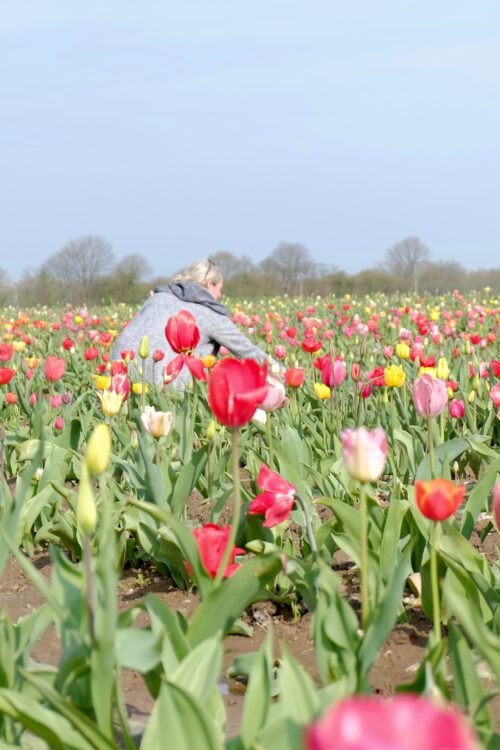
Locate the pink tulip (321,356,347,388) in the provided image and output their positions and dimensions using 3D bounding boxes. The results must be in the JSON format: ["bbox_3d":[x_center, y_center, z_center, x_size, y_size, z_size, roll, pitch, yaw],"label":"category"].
[{"bbox_3d":[0.230,-0.005,4.250,0.066,0.080,0.063,0,3,0],"label":"pink tulip"}]

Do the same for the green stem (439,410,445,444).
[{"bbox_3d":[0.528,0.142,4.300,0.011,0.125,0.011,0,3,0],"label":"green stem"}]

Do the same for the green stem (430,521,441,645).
[{"bbox_3d":[0.289,0.325,2.420,0.011,0.195,0.011,-2,3,0],"label":"green stem"}]

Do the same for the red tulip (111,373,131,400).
[{"bbox_3d":[-0.345,0.034,4.200,0.052,0.071,0.052,0,3,0],"label":"red tulip"}]

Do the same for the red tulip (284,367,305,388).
[{"bbox_3d":[0.126,0.007,4.400,0.055,0.060,0.055,0,3,0],"label":"red tulip"}]

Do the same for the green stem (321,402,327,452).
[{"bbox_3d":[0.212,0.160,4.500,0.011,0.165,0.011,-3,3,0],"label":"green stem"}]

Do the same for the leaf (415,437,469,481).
[{"bbox_3d":[0.405,0.185,3.300,0.115,0.110,0.080,0,3,0],"label":"leaf"}]

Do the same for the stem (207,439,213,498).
[{"bbox_3d":[-0.112,0.260,4.300,0.010,0.160,0.010,1,3,0],"label":"stem"}]

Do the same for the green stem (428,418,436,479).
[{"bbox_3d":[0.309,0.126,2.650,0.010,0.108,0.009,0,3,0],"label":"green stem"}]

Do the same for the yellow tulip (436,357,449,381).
[{"bbox_3d":[0.531,-0.018,4.300,0.034,0.066,0.034,0,3,0],"label":"yellow tulip"}]

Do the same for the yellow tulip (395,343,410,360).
[{"bbox_3d":[0.587,-0.092,6.000,0.055,0.066,0.054,0,3,0],"label":"yellow tulip"}]

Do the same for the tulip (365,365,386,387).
[{"bbox_3d":[0.406,0.003,5.000,0.070,0.068,0.066,0,3,0],"label":"tulip"}]

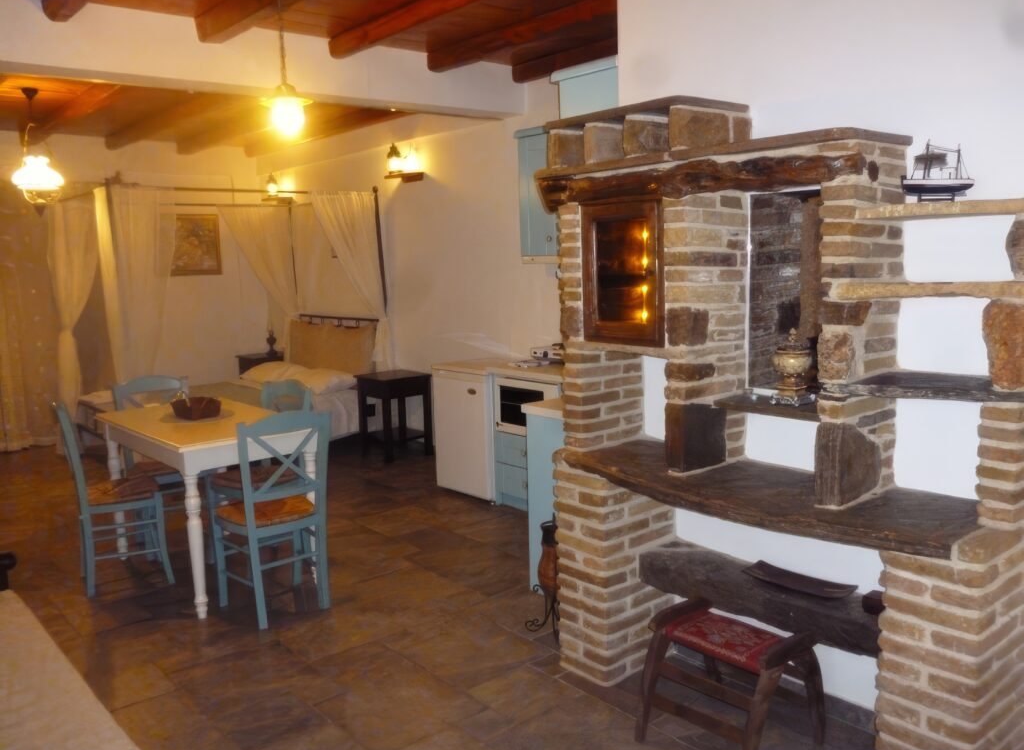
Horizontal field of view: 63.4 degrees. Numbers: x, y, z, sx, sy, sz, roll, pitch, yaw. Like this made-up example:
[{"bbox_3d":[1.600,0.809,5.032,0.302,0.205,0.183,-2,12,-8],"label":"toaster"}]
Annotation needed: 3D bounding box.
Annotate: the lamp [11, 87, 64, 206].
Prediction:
[{"bbox_3d":[-3.221,-1.500,5.595,0.340,0.835,0.340,-9,10,-40],"label":"lamp"}]

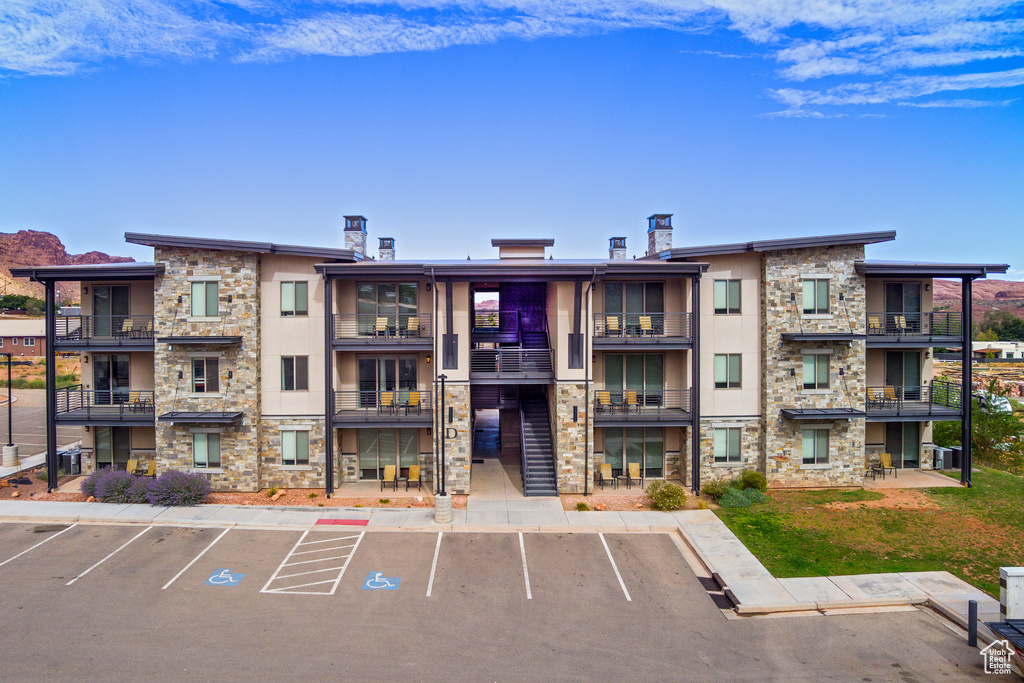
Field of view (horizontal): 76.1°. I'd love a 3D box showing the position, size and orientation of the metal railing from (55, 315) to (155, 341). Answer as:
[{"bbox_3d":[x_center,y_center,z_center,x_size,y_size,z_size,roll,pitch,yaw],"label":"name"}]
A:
[{"bbox_3d":[-17.394,-0.594,28.899,4.220,1.100,2.000,0,2,-1],"label":"metal railing"}]

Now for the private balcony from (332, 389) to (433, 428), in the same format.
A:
[{"bbox_3d":[-5.131,2.663,26.894,3.970,1.460,1.850,0,2,-1],"label":"private balcony"}]

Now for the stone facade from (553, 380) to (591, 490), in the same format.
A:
[{"bbox_3d":[2.578,4.070,27.650,1.500,4.600,1.200,0,2,-1],"label":"stone facade"}]

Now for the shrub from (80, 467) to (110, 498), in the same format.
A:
[{"bbox_3d":[-17.080,5.687,26.955,1.200,1.038,1.160,0,2,-1],"label":"shrub"}]

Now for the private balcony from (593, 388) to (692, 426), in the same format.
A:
[{"bbox_3d":[5.570,2.770,28.900,4.250,1.600,2.100,0,2,-1],"label":"private balcony"}]

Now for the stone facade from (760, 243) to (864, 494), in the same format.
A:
[{"bbox_3d":[12.812,1.064,27.850,4.150,10.150,0.800,0,2,-1],"label":"stone facade"}]

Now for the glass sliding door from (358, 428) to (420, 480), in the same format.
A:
[{"bbox_3d":[-5.215,4.788,27.810,2.630,2.370,0.120,0,2,-1],"label":"glass sliding door"}]

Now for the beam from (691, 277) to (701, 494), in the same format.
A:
[{"bbox_3d":[7.507,1.827,26.756,0.330,8.809,0.320,0,2,-1],"label":"beam"}]

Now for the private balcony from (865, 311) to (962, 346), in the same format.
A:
[{"bbox_3d":[16.657,-0.512,28.224,3.980,1.460,2.250,0,2,-1],"label":"private balcony"}]

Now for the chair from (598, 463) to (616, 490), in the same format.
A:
[{"bbox_3d":[4.084,5.777,27.839,0.600,0.940,0.690,0,2,-1],"label":"chair"}]

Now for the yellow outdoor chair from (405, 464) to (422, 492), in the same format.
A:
[{"bbox_3d":[-4.375,6.041,29.100,0.660,0.980,0.760,0,2,-1],"label":"yellow outdoor chair"}]

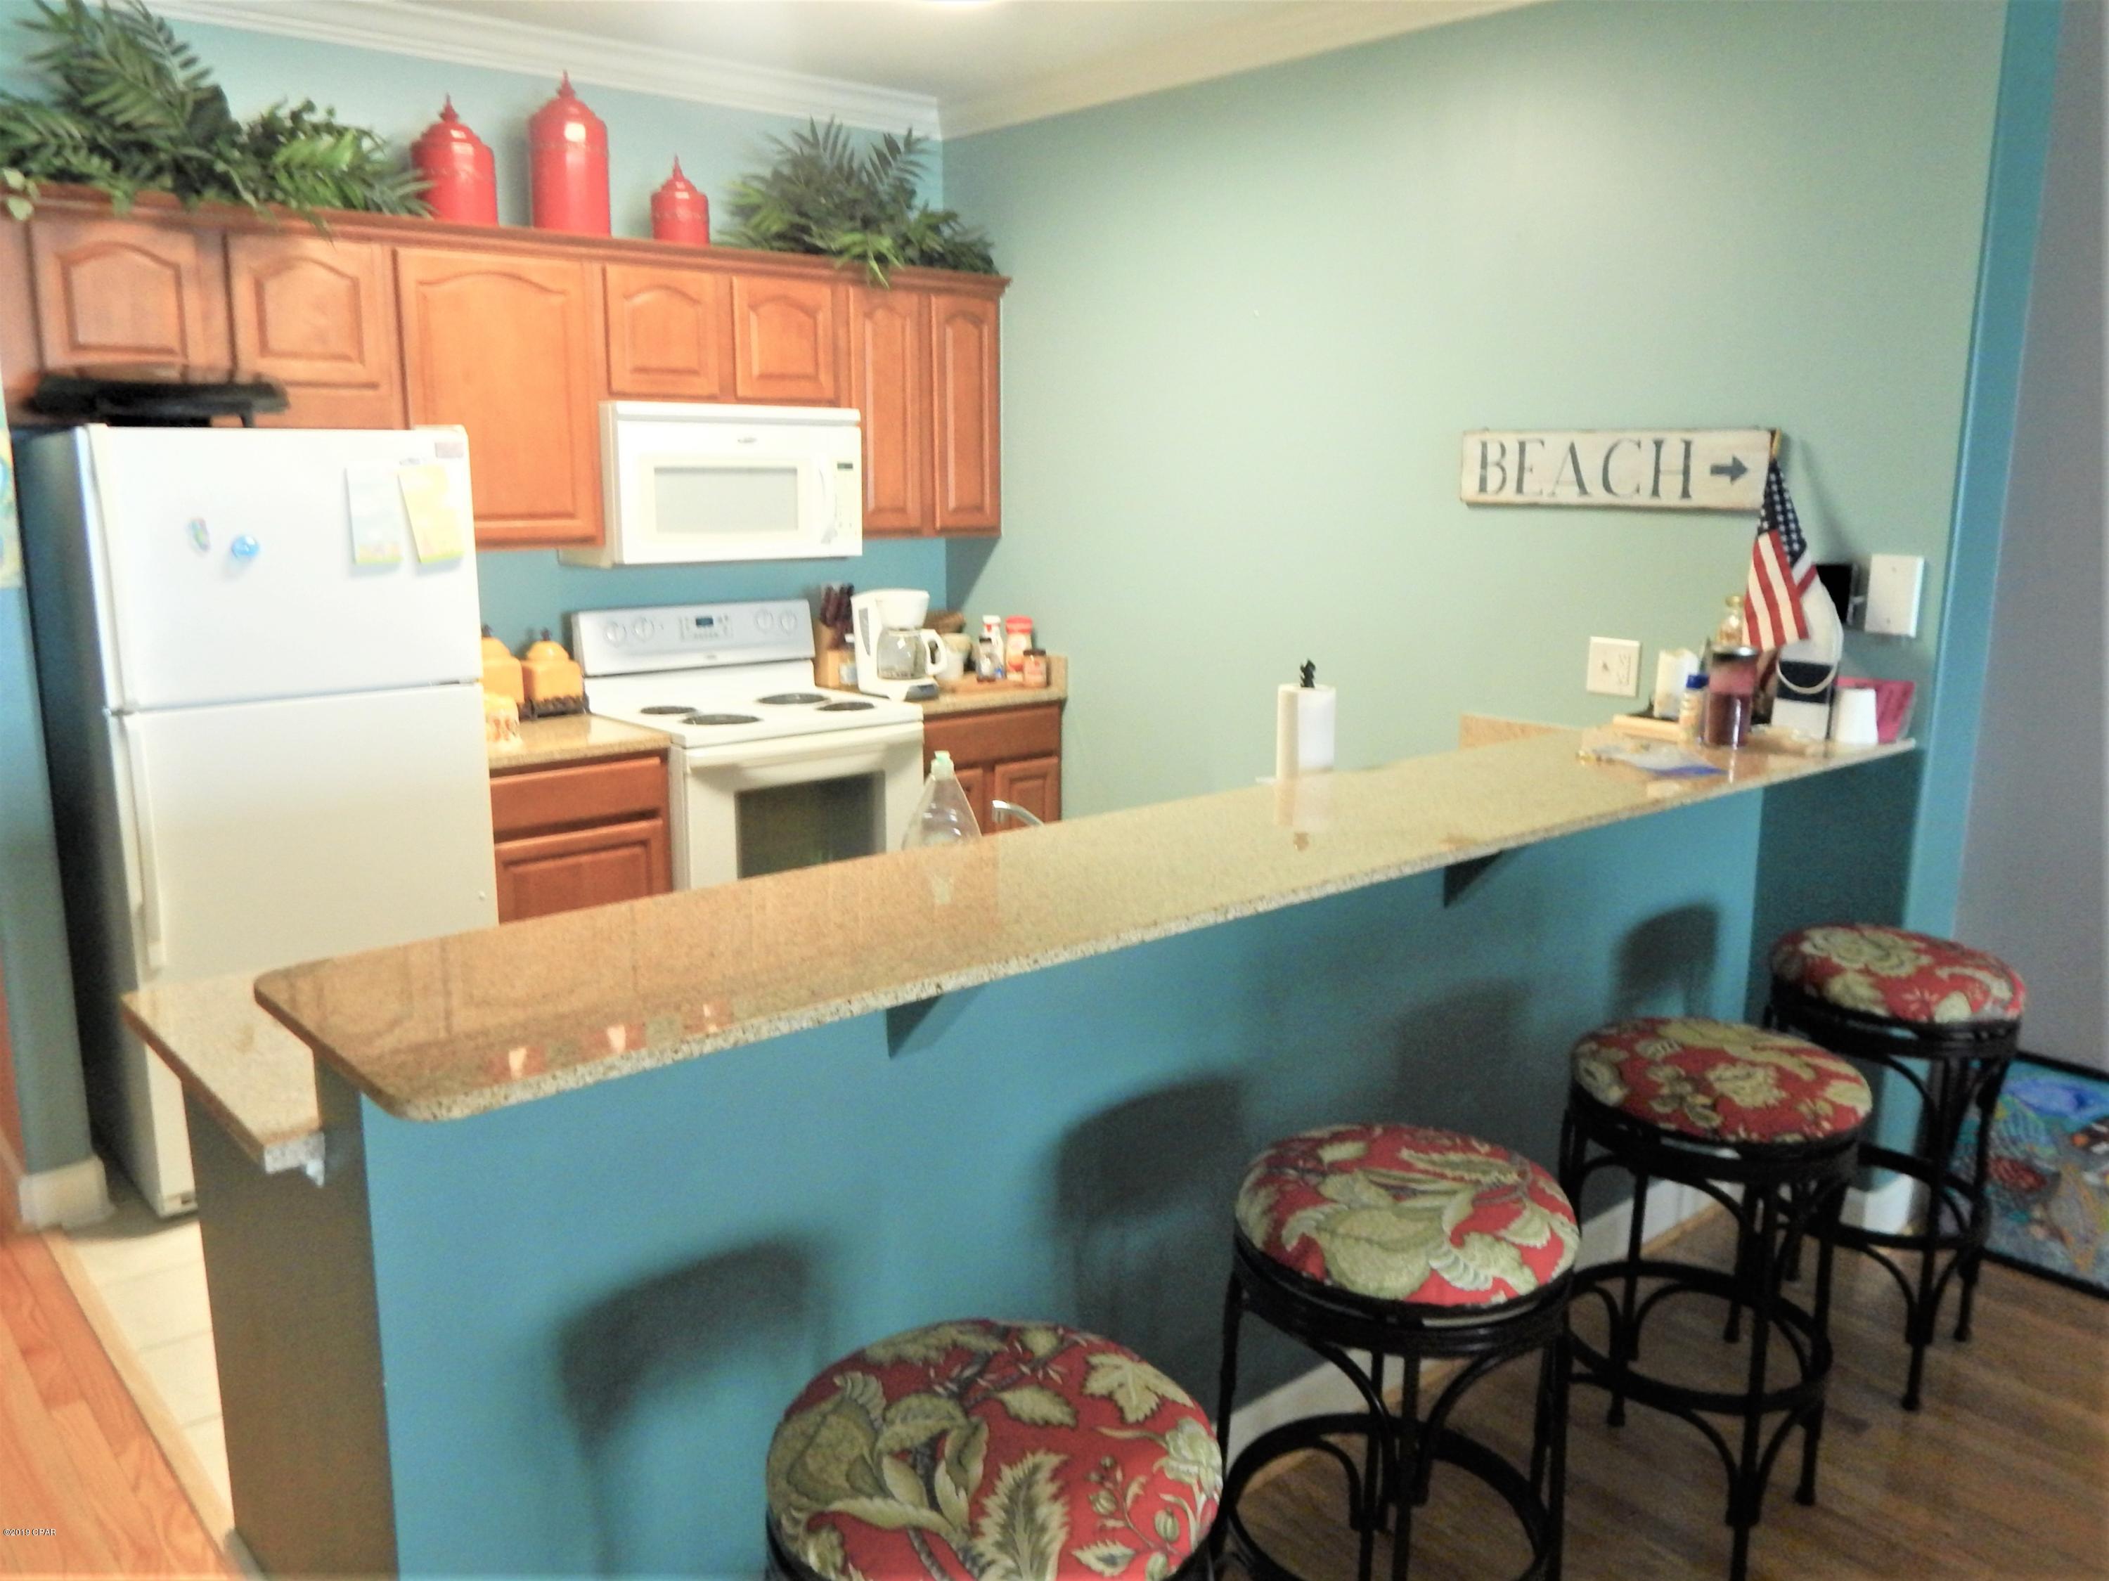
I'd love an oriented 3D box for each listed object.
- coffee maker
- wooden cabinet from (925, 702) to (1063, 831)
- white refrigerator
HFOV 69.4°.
[{"bbox_3d":[-0.472,-0.460,4.674,0.180,0.332,0.275,-9,15,-41],"label":"coffee maker"},{"bbox_3d":[-0.403,0.133,4.979,0.603,0.880,0.630,-10,15,-41],"label":"wooden cabinet"},{"bbox_3d":[-1.817,0.013,3.557,0.737,1.658,0.735,-10,15,-41],"label":"white refrigerator"}]

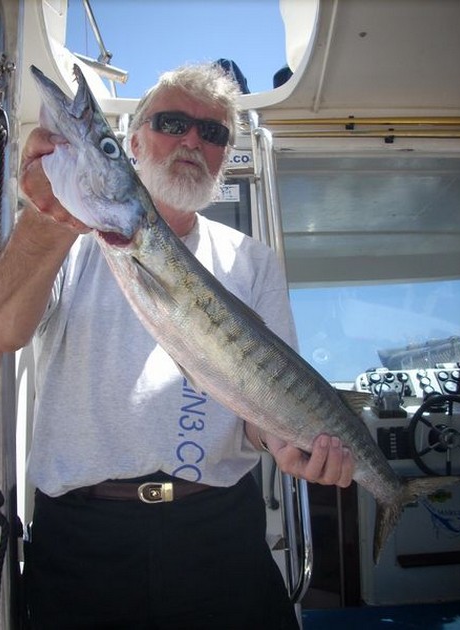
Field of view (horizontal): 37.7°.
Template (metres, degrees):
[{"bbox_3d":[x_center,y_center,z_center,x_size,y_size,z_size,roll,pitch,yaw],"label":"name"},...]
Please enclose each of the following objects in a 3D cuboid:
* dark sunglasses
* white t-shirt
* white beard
[{"bbox_3d":[-0.089,-0.324,1.226,0.145,0.048,0.130,6,-1,-20],"label":"dark sunglasses"},{"bbox_3d":[-0.115,0.060,1.250,0.500,0.505,0.310,1,-4,-6],"label":"white t-shirt"},{"bbox_3d":[-0.091,-0.236,1.205,0.143,0.118,0.110,6,-1,-20],"label":"white beard"}]

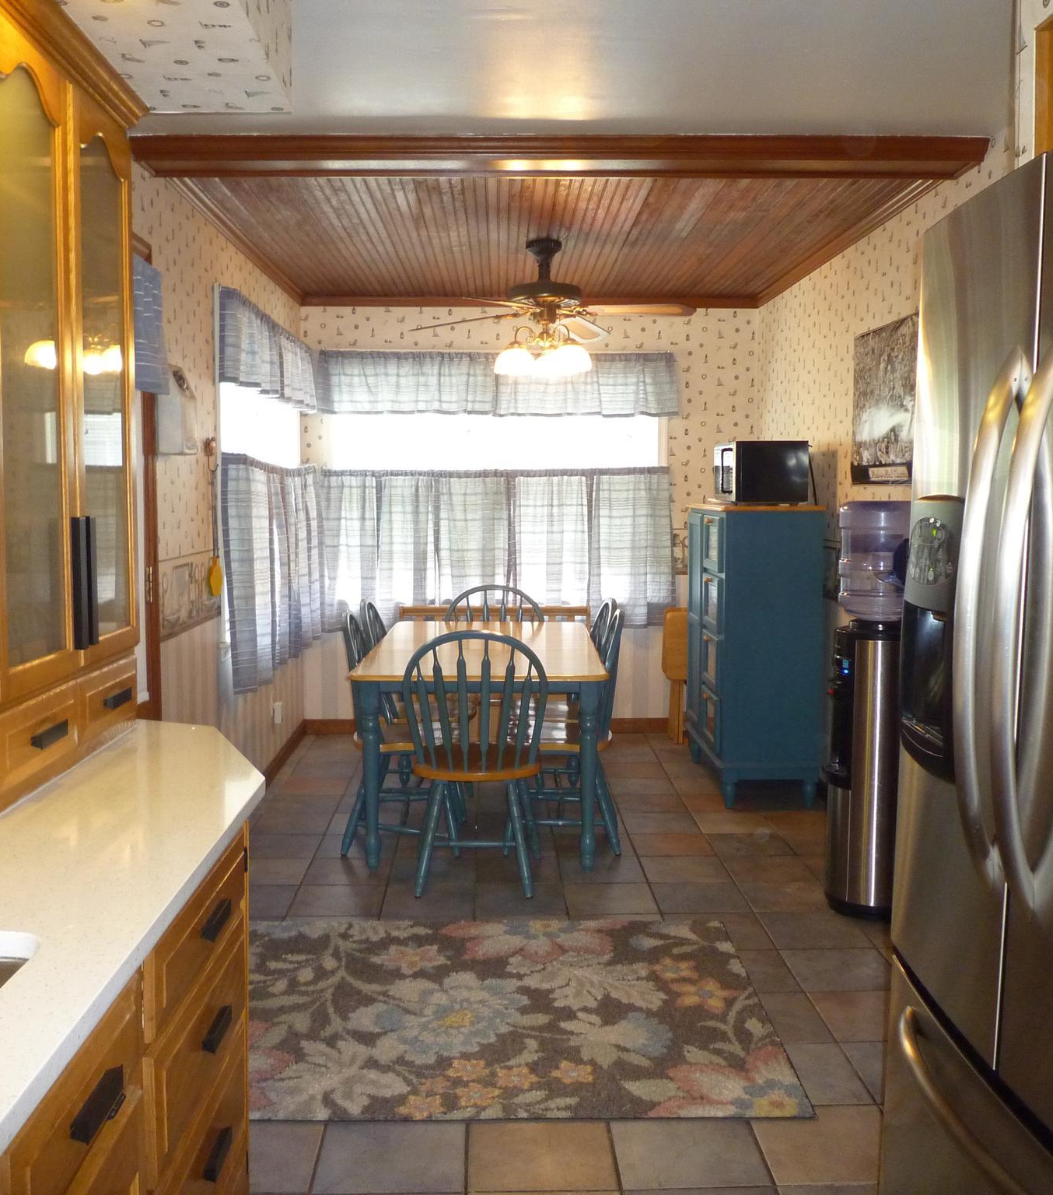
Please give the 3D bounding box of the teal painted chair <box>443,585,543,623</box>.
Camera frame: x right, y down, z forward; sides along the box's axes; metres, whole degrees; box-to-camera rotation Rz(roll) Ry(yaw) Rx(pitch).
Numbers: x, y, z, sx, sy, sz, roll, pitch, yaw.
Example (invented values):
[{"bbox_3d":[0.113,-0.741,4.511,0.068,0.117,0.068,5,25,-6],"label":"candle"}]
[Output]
[{"bbox_3d":[-0.153,0.416,5.621,0.500,0.930,0.530,0,6,-2],"label":"teal painted chair"}]

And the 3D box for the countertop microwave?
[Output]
[{"bbox_3d":[1.072,-0.570,5.306,0.342,0.278,0.480,0,6,-2],"label":"countertop microwave"}]

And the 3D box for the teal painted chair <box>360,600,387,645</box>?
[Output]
[{"bbox_3d":[-0.483,0.470,5.095,0.503,0.927,0.473,0,5,-2],"label":"teal painted chair"}]

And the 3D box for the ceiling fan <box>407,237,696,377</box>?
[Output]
[{"bbox_3d":[0.075,-1.223,4.865,1.300,0.550,1.300,0,6,-2],"label":"ceiling fan"}]

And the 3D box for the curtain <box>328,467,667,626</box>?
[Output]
[{"bbox_3d":[-0.160,-0.279,6.457,1.990,0.912,0.110,0,6,-2],"label":"curtain"}]

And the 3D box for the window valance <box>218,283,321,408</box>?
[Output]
[{"bbox_3d":[-1.180,-1.108,5.408,0.100,0.375,1.830,0,6,-2],"label":"window valance"}]

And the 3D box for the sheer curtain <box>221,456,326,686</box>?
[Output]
[{"bbox_3d":[-1.162,-0.168,5.391,0.121,0.941,1.946,0,5,-2],"label":"sheer curtain"}]

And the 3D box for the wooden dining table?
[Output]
[{"bbox_3d":[-0.175,0.571,5.059,0.951,0.737,1.710,0,5,-1],"label":"wooden dining table"}]

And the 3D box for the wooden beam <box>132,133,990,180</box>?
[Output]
[{"bbox_3d":[0.128,-1.362,3.558,2.567,0.082,0.271,0,5,-2],"label":"wooden beam"}]

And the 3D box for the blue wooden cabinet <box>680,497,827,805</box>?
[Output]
[{"bbox_3d":[1.063,0.225,5.470,0.460,1.340,0.890,0,6,-2],"label":"blue wooden cabinet"}]

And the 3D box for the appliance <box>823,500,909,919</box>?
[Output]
[{"bbox_3d":[1.196,0.364,3.893,0.357,1.373,0.320,0,5,-2],"label":"appliance"}]

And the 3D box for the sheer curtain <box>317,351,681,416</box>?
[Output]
[{"bbox_3d":[-0.150,-1.184,6.368,2.010,0.363,0.110,0,6,-2],"label":"sheer curtain"}]

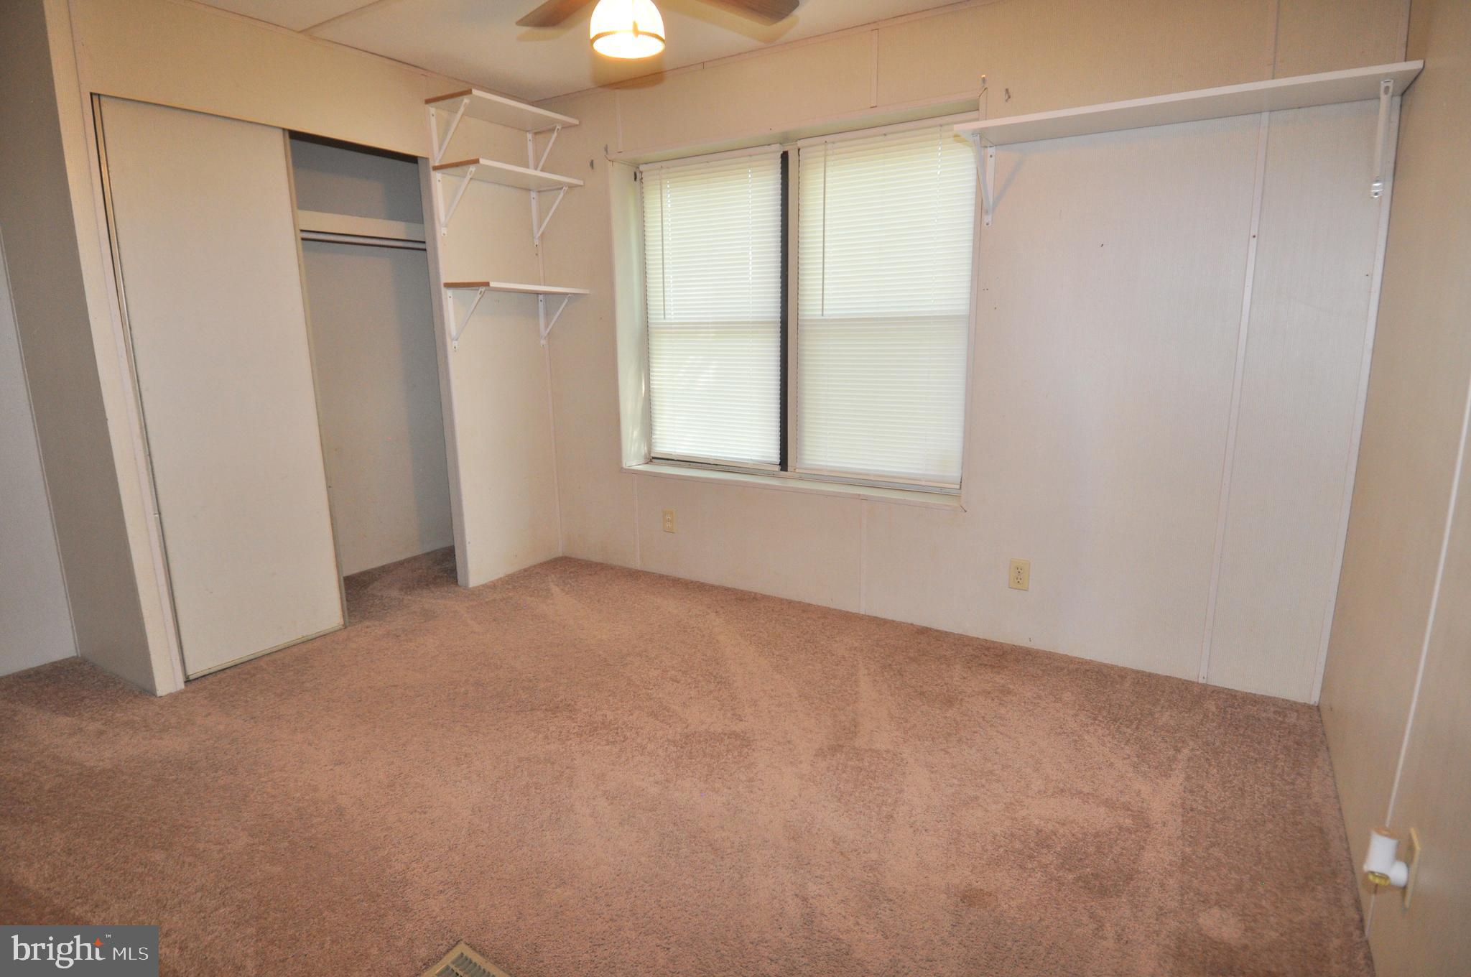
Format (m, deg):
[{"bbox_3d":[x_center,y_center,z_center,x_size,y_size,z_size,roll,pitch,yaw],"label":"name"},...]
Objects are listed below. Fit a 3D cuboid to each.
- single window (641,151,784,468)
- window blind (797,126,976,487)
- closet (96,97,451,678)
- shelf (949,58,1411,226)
[{"bbox_3d":[-0.118,-0.800,3.472,0.780,1.390,0.100,7,14,33],"label":"single window"},{"bbox_3d":[0.573,-0.689,2.993,0.740,1.380,0.055,7,14,33],"label":"window blind"},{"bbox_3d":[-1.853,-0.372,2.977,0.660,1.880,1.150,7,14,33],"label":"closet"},{"bbox_3d":[1.217,-0.955,2.148,1.140,0.275,0.255,7,14,33],"label":"shelf"}]

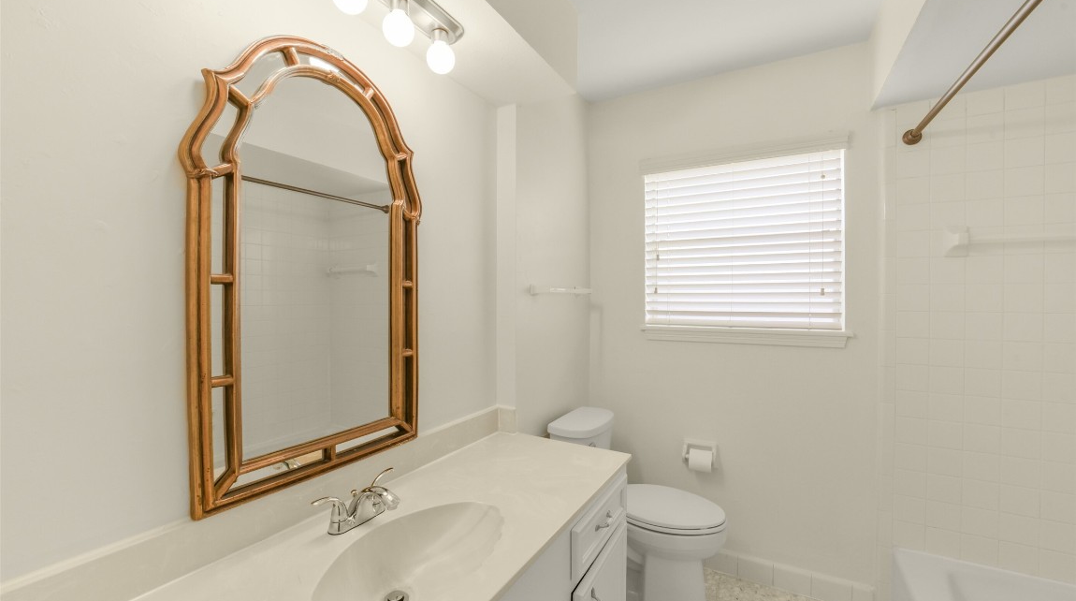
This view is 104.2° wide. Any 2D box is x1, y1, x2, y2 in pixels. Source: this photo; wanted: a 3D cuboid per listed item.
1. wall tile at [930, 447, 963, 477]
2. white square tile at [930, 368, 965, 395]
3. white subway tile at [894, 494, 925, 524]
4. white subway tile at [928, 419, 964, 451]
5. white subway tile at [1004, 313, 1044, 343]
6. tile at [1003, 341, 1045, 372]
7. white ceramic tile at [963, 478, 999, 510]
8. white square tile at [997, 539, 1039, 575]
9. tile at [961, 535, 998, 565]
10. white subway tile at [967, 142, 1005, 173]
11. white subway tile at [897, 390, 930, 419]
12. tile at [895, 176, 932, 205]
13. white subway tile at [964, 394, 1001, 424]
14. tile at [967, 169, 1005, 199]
[{"bbox_3d":[1.639,0.648,1.687,0.107,0.108,0.010,0,0,27],"label":"wall tile"},{"bbox_3d":[1.629,0.316,1.676,0.108,0.108,0.009,0,1,27],"label":"white square tile"},{"bbox_3d":[1.542,0.866,1.736,0.107,0.108,0.009,0,1,27],"label":"white subway tile"},{"bbox_3d":[1.637,0.538,1.684,0.107,0.108,0.009,0,1,27],"label":"white subway tile"},{"bbox_3d":[1.831,0.102,1.584,0.107,0.108,0.010,0,0,27],"label":"white subway tile"},{"bbox_3d":[1.833,0.211,1.586,0.107,0.108,0.009,0,0,30],"label":"tile"},{"bbox_3d":[1.723,0.753,1.631,0.108,0.108,0.009,0,1,27],"label":"white ceramic tile"},{"bbox_3d":[1.832,0.979,1.591,0.107,0.104,0.009,0,0,30],"label":"white square tile"},{"bbox_3d":[1.740,0.978,1.643,0.107,0.104,0.009,0,0,30],"label":"tile"},{"bbox_3d":[1.735,-0.556,1.624,0.107,0.108,0.009,0,1,27],"label":"white subway tile"},{"bbox_3d":[1.557,0.430,1.744,0.107,0.108,0.009,0,0,30],"label":"white subway tile"},{"bbox_3d":[1.550,-0.451,1.733,0.108,0.108,0.008,0,1,26],"label":"tile"},{"bbox_3d":[1.732,0.429,1.634,0.107,0.108,0.009,0,1,27],"label":"white subway tile"},{"bbox_3d":[1.746,-0.450,1.637,0.108,0.108,0.008,0,1,26],"label":"tile"}]

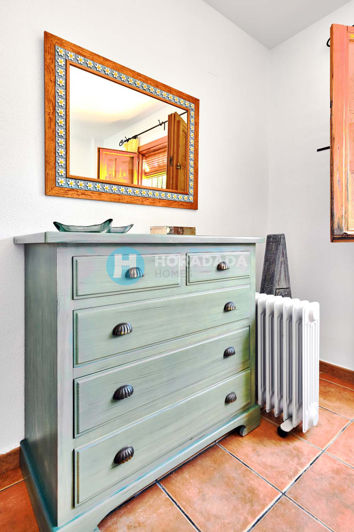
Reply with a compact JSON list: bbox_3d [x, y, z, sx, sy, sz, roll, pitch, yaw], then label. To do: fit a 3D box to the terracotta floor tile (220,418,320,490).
[{"bbox_3d":[0.425,0.841,1.150,0.325,0.016,0.320,-3,4,-37],"label":"terracotta floor tile"}]

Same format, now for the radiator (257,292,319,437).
[{"bbox_3d":[0.528,0.493,1.313,0.213,0.656,0.376,-3,4,-37],"label":"radiator"}]

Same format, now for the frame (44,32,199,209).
[{"bbox_3d":[-0.217,-0.662,1.321,0.858,0.672,0.032,-3,4,-37],"label":"frame"}]

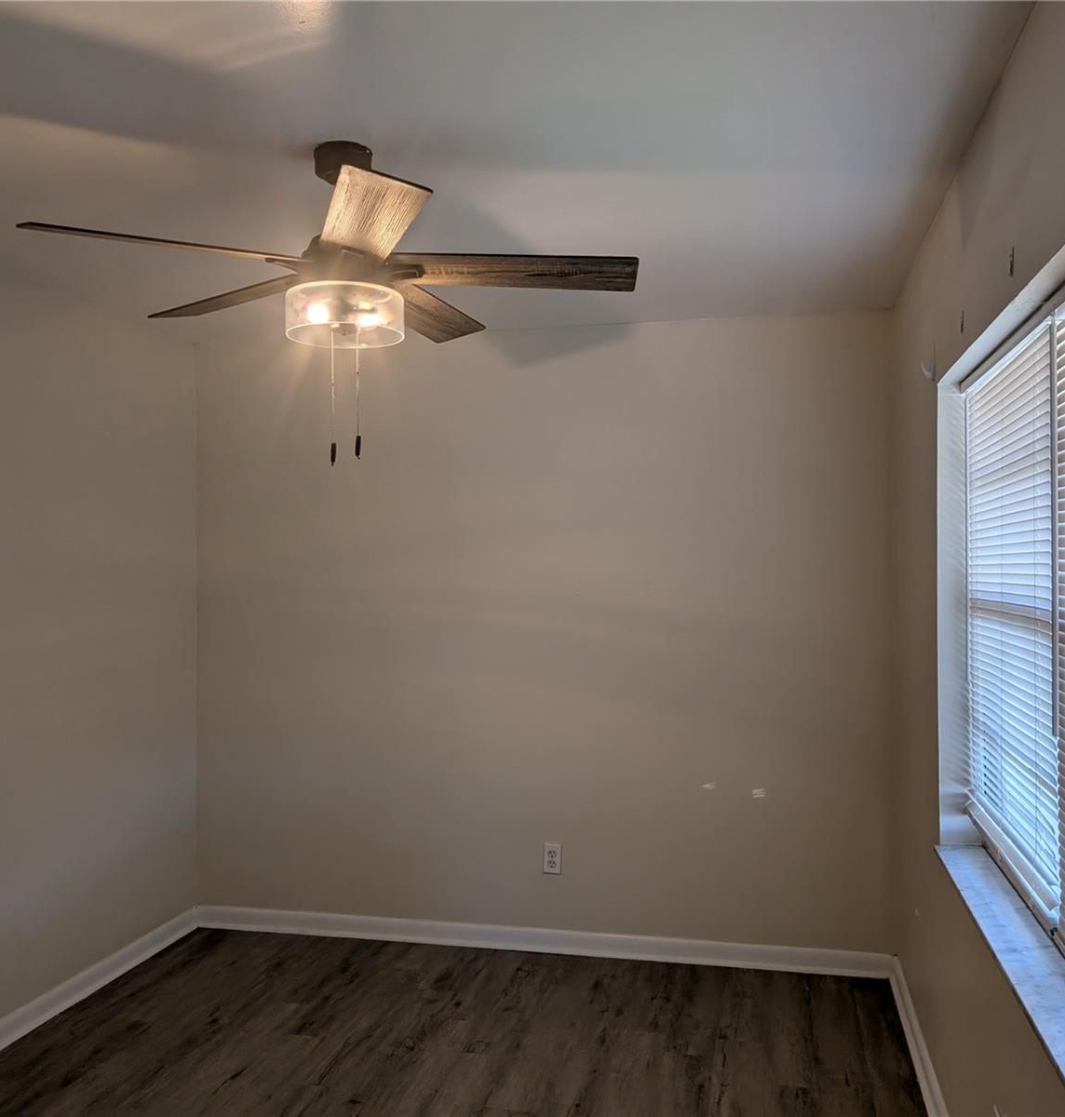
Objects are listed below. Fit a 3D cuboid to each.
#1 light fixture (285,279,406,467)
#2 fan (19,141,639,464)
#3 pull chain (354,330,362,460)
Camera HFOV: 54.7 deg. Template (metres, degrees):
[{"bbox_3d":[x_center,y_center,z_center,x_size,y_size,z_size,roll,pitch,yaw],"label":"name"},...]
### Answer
[{"bbox_3d":[-0.423,-0.406,2.333,0.270,0.395,0.270,0,0,0],"label":"light fixture"},{"bbox_3d":[-0.415,-0.568,2.300,1.300,0.720,1.270,0,0,-17],"label":"fan"},{"bbox_3d":[-0.394,-0.372,2.332,0.014,0.297,0.014,0,0,0],"label":"pull chain"}]

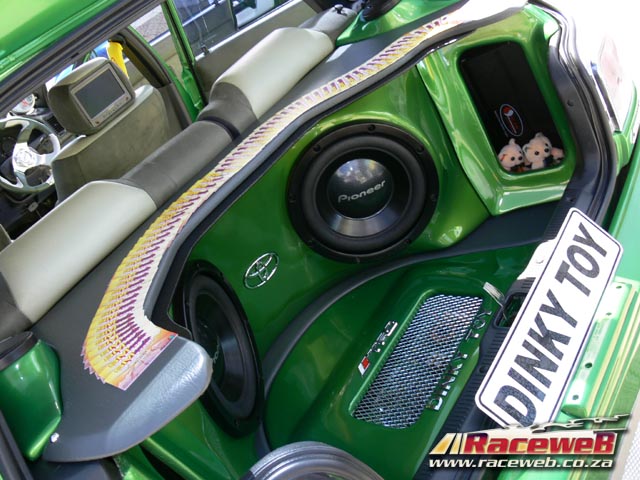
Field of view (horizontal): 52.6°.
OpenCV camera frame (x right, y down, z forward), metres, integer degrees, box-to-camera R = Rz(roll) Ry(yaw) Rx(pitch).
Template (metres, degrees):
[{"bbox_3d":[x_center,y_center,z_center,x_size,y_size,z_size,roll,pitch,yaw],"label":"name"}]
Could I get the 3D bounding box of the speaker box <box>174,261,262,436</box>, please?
[{"bbox_3d":[-0.212,0.200,1.149,0.120,0.325,0.325,-21,23,12],"label":"speaker box"}]

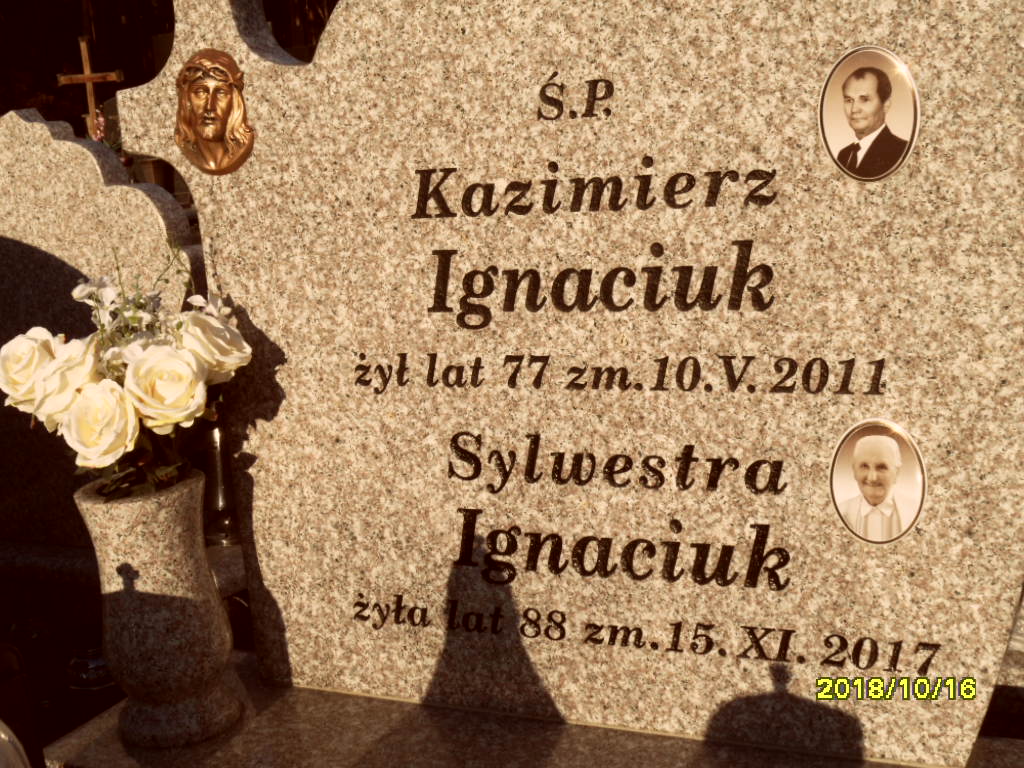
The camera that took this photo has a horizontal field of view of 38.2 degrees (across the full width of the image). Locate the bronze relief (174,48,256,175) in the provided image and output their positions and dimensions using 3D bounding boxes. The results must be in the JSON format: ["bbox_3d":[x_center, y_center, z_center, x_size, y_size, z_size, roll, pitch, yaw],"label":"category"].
[{"bbox_3d":[-0.333,-0.297,1.618,0.104,0.138,0.030,1,11,26],"label":"bronze relief"}]

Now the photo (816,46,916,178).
[{"bbox_3d":[0.319,-0.241,1.325,0.090,0.121,0.014,1,11,26],"label":"photo"}]

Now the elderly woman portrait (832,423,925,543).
[{"bbox_3d":[0.341,0.093,1.383,0.090,0.121,0.014,1,11,26],"label":"elderly woman portrait"}]

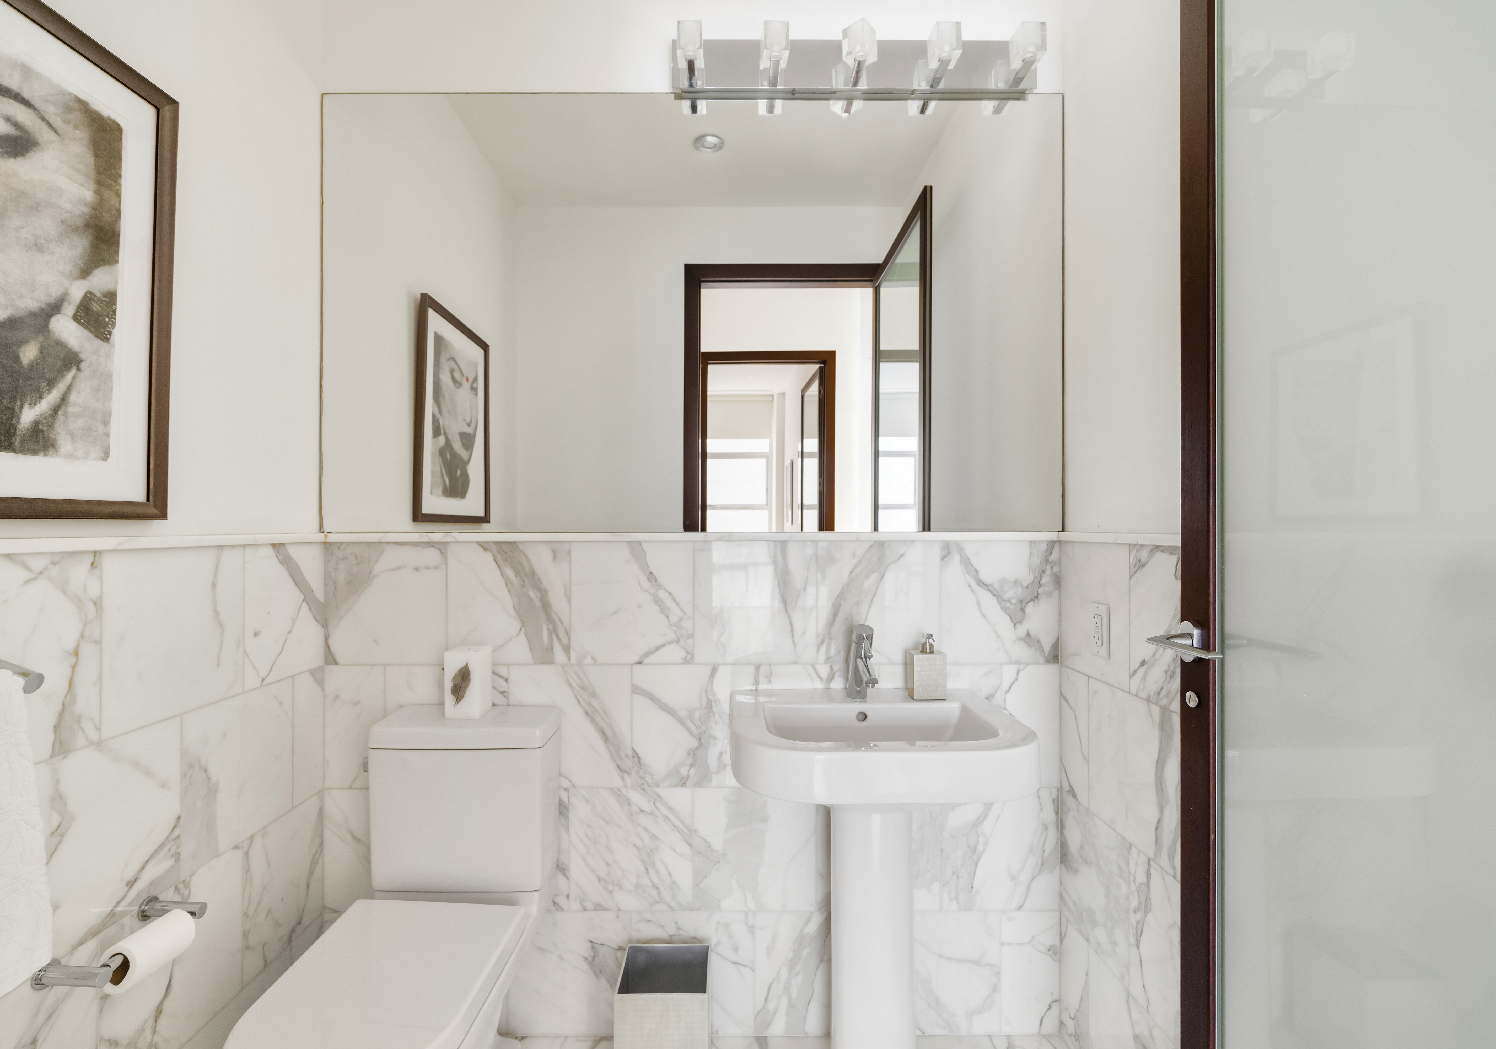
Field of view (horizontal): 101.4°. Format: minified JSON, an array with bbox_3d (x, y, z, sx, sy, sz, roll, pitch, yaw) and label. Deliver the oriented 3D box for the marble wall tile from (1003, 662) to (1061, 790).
[{"bbox_3d":[0.699,0.500,1.518,0.146,0.304,0.012,0,0,0],"label":"marble wall tile"}]

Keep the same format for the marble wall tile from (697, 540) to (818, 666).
[{"bbox_3d":[0.019,0.195,1.518,0.305,0.304,0.010,0,0,0],"label":"marble wall tile"}]

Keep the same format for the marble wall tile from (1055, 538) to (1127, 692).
[{"bbox_3d":[0.782,0.195,1.379,0.015,0.304,0.263,0,0,-2],"label":"marble wall tile"}]

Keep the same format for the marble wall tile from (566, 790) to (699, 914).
[{"bbox_3d":[-0.287,0.804,1.518,0.308,0.306,0.010,0,0,0],"label":"marble wall tile"}]

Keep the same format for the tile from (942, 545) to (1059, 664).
[{"bbox_3d":[0.625,0.196,1.518,0.295,0.304,0.012,0,0,0],"label":"tile"}]

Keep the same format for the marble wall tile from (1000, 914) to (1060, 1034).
[{"bbox_3d":[0.699,1.110,1.518,0.143,0.304,0.010,0,0,0],"label":"marble wall tile"}]

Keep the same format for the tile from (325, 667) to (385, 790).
[{"bbox_3d":[-0.973,0.500,1.518,0.152,0.305,0.010,0,0,0],"label":"tile"}]

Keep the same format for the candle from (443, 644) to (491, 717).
[{"bbox_3d":[-0.653,0.368,1.432,0.077,0.150,0.076,0,0,0],"label":"candle"}]

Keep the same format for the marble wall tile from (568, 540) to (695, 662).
[{"bbox_3d":[-0.285,0.195,1.520,0.305,0.304,0.015,0,0,0],"label":"marble wall tile"}]

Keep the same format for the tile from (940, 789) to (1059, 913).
[{"bbox_3d":[0.623,0.804,1.520,0.295,0.305,0.015,0,0,0],"label":"tile"}]

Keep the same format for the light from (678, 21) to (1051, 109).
[{"bbox_3d":[0.259,-1.120,1.454,0.887,0.122,0.118,0,0,0],"label":"light"}]

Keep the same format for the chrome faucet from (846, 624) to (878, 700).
[{"bbox_3d":[0.262,0.320,1.400,0.048,0.178,0.145,0,0,-3],"label":"chrome faucet"}]

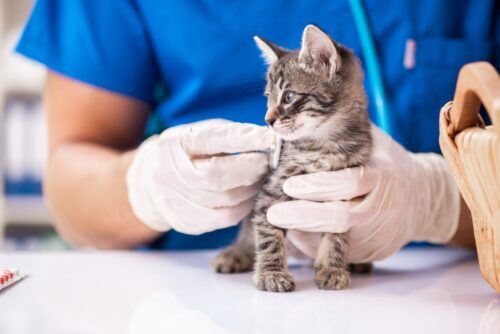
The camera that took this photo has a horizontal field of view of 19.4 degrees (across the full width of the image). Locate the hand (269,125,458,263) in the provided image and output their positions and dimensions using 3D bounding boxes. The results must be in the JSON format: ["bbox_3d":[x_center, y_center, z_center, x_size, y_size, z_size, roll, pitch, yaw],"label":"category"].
[{"bbox_3d":[0.084,0.020,1.085,0.155,0.100,0.095,-3,6,-28],"label":"hand"}]

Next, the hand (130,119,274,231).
[{"bbox_3d":[-0.036,0.008,1.075,0.120,0.087,0.085,2,6,25],"label":"hand"}]

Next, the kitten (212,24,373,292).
[{"bbox_3d":[0.035,-0.011,1.085,0.115,0.187,0.160,1,5,9],"label":"kitten"}]

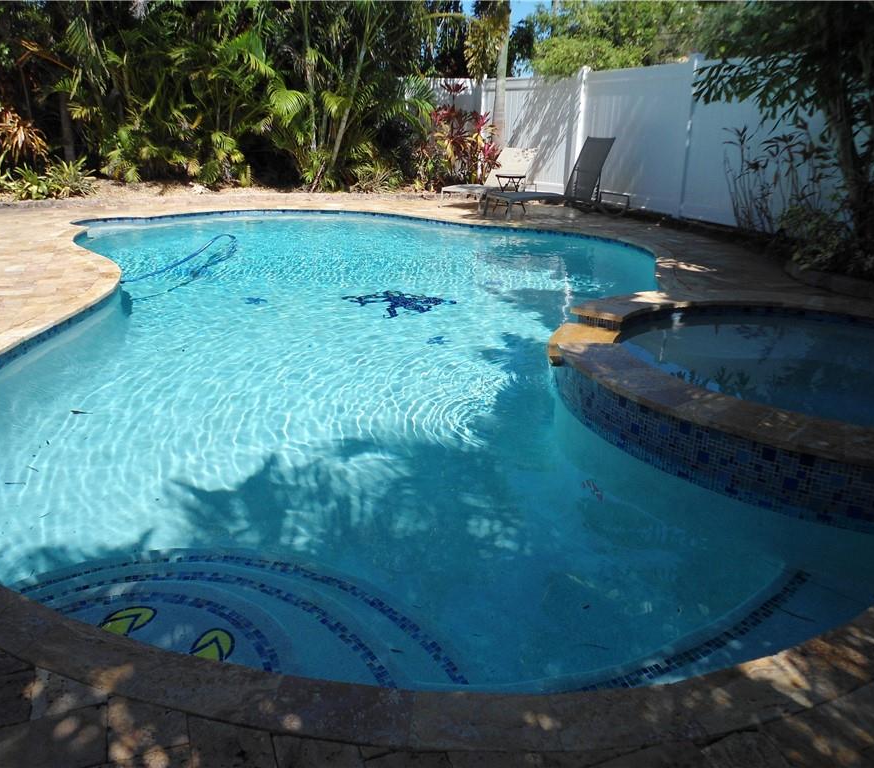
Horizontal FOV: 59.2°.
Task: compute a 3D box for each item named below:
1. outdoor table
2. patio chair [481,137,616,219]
[{"bbox_3d":[1.017,-2.617,10.625,0.410,0.485,0.410,-8,21,-23],"label":"outdoor table"},{"bbox_3d":[1.614,-2.755,10.264,1.820,1.000,0.650,-8,21,-23],"label":"patio chair"}]

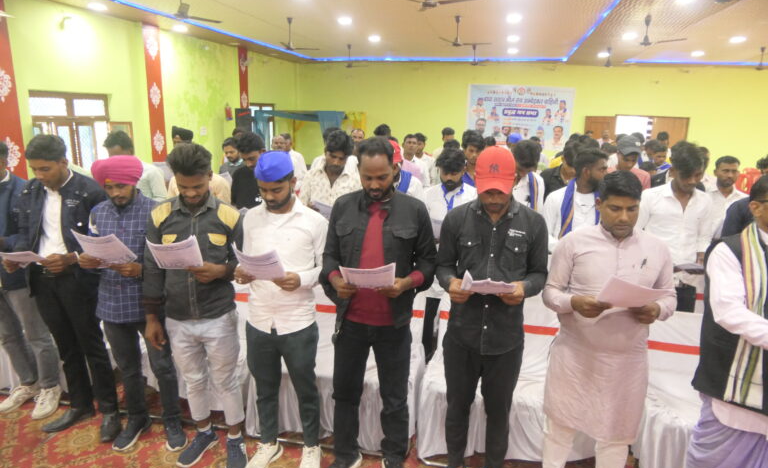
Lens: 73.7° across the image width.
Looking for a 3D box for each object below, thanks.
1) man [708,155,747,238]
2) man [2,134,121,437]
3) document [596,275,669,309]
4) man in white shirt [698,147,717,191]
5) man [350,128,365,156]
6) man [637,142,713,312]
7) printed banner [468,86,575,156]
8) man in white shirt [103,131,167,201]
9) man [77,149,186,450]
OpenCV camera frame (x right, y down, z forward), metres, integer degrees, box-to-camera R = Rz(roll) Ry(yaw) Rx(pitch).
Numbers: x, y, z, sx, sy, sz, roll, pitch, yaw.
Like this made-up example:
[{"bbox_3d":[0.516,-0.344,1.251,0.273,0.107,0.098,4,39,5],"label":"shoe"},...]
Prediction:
[{"bbox_3d":[2.320,0.276,3.543,0.500,1.610,0.330,4,14,11],"label":"man"},{"bbox_3d":[-1.808,0.316,2.869,0.520,1.700,0.450,6,14,17],"label":"man"},{"bbox_3d":[0.970,0.226,1.974,0.220,0.020,0.280,2,-27,-1],"label":"document"},{"bbox_3d":[2.812,0.023,4.788,0.480,1.640,0.380,4,14,11],"label":"man in white shirt"},{"bbox_3d":[-0.374,-0.589,6.990,0.480,1.660,0.360,4,13,8],"label":"man"},{"bbox_3d":[1.669,0.327,3.033,0.500,1.706,0.370,4,14,11],"label":"man"},{"bbox_3d":[3.794,-3.281,14.455,2.899,1.702,0.030,5,14,13],"label":"printed banner"},{"bbox_3d":[-1.773,0.112,3.610,0.500,1.641,0.370,4,14,11],"label":"man in white shirt"},{"bbox_3d":[-1.300,0.409,2.701,0.520,1.630,0.450,4,14,11],"label":"man"}]

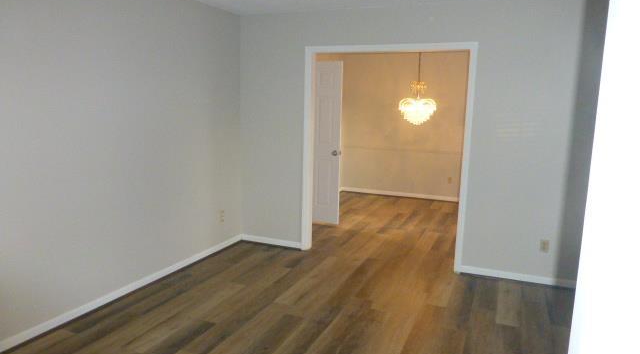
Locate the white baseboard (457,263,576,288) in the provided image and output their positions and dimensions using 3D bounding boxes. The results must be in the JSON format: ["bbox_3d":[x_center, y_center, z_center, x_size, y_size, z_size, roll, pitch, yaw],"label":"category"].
[{"bbox_3d":[1.758,0.902,3.961,0.944,0.085,0.020,5,9,22],"label":"white baseboard"}]

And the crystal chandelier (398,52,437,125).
[{"bbox_3d":[1.300,-1.205,5.796,0.490,1.060,0.490,5,9,22],"label":"crystal chandelier"}]

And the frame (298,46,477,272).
[{"bbox_3d":[0.612,-0.201,4.362,1.644,2.109,0.140,5,9,22],"label":"frame"}]

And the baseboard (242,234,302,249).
[{"bbox_3d":[-0.546,0.711,4.910,0.766,0.083,0.020,5,9,22],"label":"baseboard"}]

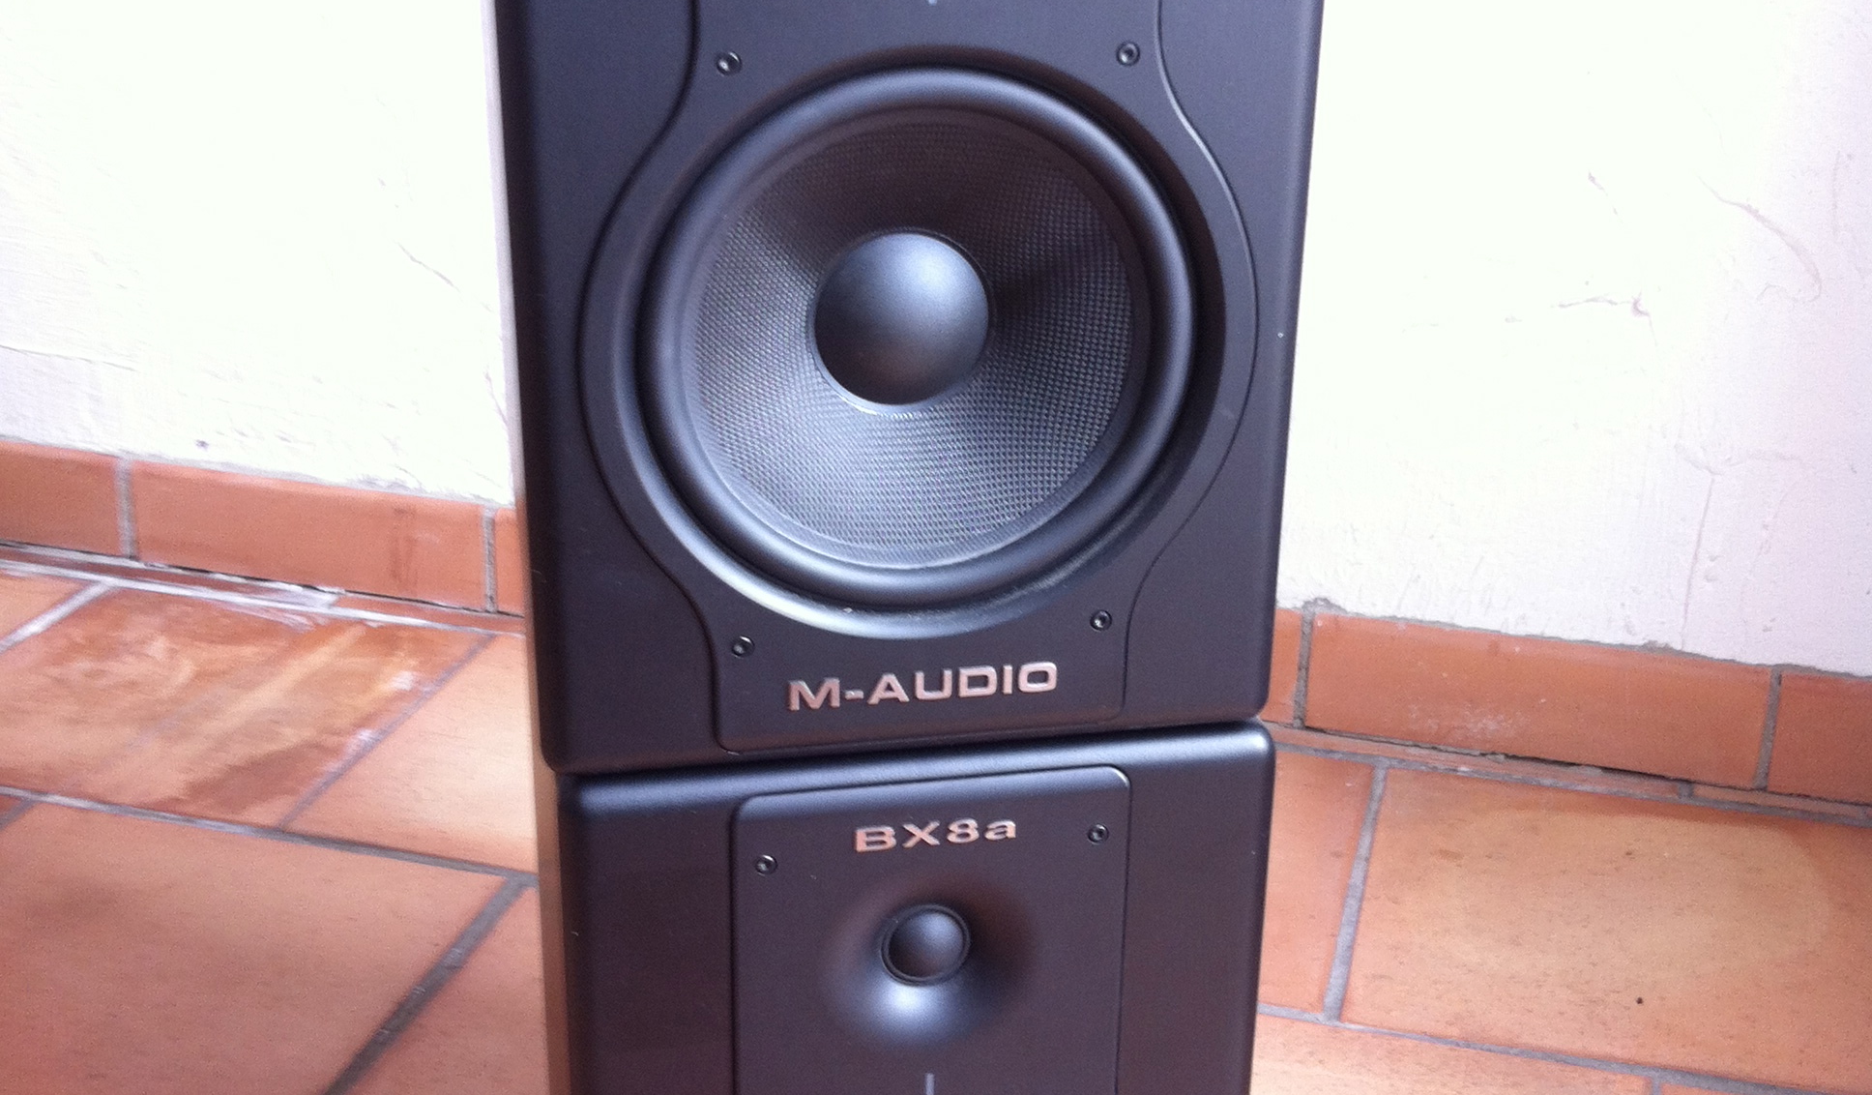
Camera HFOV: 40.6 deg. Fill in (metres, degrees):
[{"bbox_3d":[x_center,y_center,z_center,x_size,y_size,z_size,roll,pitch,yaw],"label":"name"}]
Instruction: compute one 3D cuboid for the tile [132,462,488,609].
[{"bbox_3d":[-0.468,-0.011,1.900,0.287,0.086,0.012,7,23,14],"label":"tile"}]

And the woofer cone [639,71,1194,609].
[{"bbox_3d":[-0.008,-0.068,0.803,0.175,0.175,0.045,-4,23,-11],"label":"woofer cone"}]

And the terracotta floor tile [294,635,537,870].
[{"bbox_3d":[-0.211,0.148,1.661,0.317,0.015,0.311,7,23,14],"label":"terracotta floor tile"}]

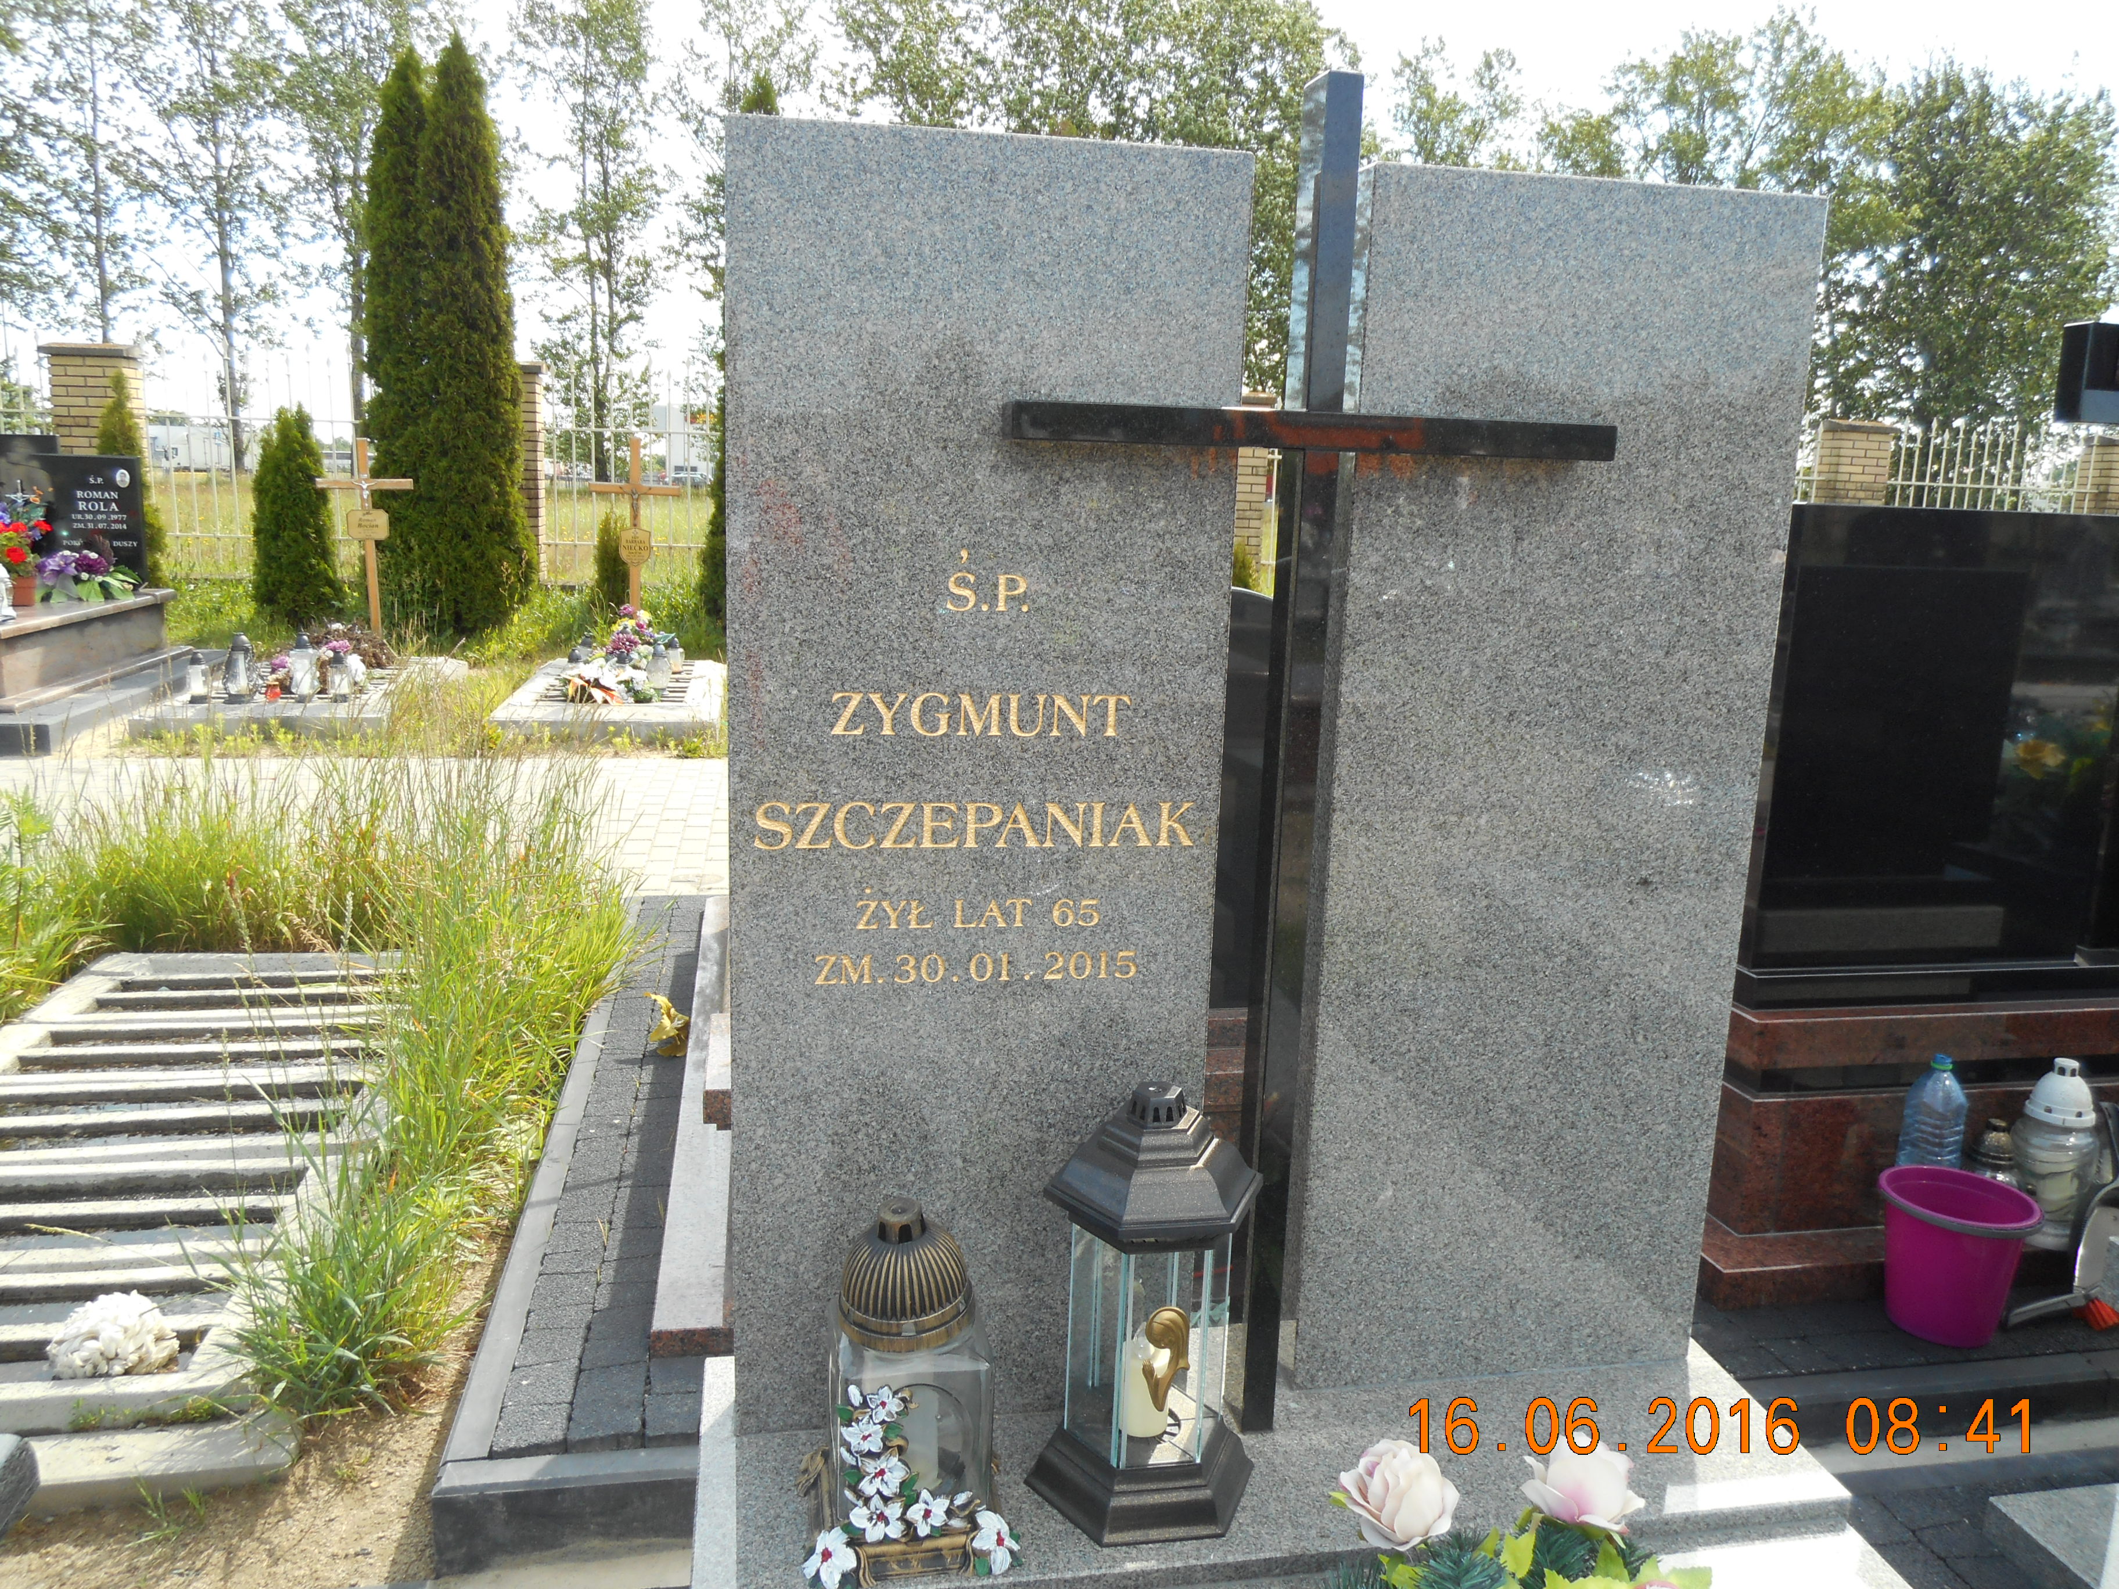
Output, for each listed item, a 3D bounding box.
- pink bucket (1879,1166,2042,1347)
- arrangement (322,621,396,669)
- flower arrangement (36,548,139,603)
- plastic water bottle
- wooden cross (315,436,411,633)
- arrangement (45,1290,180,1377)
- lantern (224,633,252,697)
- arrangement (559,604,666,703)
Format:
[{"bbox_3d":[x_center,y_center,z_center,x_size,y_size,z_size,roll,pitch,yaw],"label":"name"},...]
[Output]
[{"bbox_3d":[1.510,0.791,2.596,0.241,0.231,0.241,2,11,0],"label":"pink bucket"},{"bbox_3d":[-4.175,-0.905,9.155,0.420,0.270,0.340,0,11,-10],"label":"arrangement"},{"bbox_3d":[-4.565,-1.061,7.177,0.420,0.250,0.300,-1,11,-11],"label":"flower arrangement"},{"bbox_3d":[1.405,0.566,2.470,0.092,0.320,0.092,-1,11,-11],"label":"plastic water bottle"},{"bbox_3d":[-3.969,-1.470,8.790,0.510,1.180,0.060,-1,11,-11],"label":"wooden cross"},{"bbox_3d":[-1.490,0.860,2.407,0.175,0.130,0.165,0,11,-10],"label":"arrangement"},{"bbox_3d":[-4.119,-0.649,7.676,0.130,0.325,0.130,0,11,-10],"label":"lantern"},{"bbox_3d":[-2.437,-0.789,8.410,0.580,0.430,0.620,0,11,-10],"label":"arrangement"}]

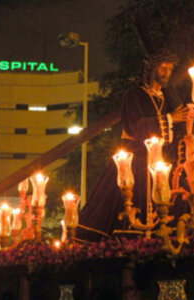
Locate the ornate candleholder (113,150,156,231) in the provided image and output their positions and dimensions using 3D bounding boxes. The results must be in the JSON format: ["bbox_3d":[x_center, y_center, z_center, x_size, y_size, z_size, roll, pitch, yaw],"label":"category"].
[{"bbox_3d":[0.281,0.308,4.900,0.310,0.590,0.180,1,-12,0],"label":"ornate candleholder"}]

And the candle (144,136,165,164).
[{"bbox_3d":[0.443,0.029,4.950,0.155,0.265,0.155,1,-12,0],"label":"candle"}]

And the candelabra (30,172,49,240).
[{"bbox_3d":[-0.555,0.546,6.250,0.180,0.640,0.180,1,-13,0],"label":"candelabra"}]

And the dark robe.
[{"bbox_3d":[0.289,0.169,5.700,0.750,1.350,0.620,-9,-16,38],"label":"dark robe"}]

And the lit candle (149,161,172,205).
[{"bbox_3d":[0.466,0.239,4.750,0.170,0.304,0.170,1,-13,0],"label":"lit candle"}]

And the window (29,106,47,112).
[{"bbox_3d":[-8.371,-5.864,92.000,2.500,0.850,0.150,2,-12,-2],"label":"window"}]

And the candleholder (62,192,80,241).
[{"bbox_3d":[-0.246,0.617,6.000,0.168,0.440,0.168,1,-12,0],"label":"candleholder"}]

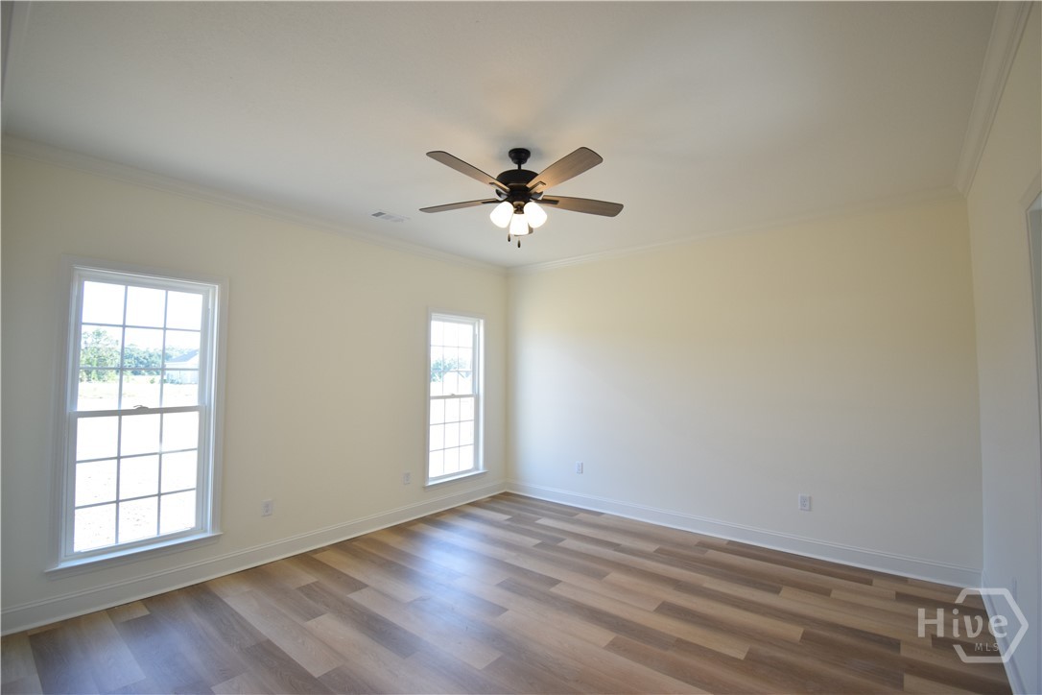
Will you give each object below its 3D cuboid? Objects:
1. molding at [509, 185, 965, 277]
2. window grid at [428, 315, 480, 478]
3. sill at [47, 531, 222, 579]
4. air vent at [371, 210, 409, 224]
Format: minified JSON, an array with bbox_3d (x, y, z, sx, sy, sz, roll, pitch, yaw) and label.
[{"bbox_3d":[1.449,-1.008,4.213,4.086,0.095,0.075,-2,-4,36],"label":"molding"},{"bbox_3d":[-0.716,0.530,4.844,0.060,1.754,0.733,-2,-4,42],"label":"window grid"},{"bbox_3d":[-2.450,1.327,2.813,0.101,0.065,0.844,-2,-4,42],"label":"sill"},{"bbox_3d":[-1.094,-1.099,3.672,0.165,0.020,0.290,-2,-4,42],"label":"air vent"}]

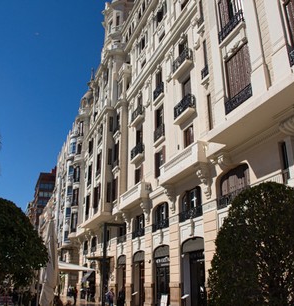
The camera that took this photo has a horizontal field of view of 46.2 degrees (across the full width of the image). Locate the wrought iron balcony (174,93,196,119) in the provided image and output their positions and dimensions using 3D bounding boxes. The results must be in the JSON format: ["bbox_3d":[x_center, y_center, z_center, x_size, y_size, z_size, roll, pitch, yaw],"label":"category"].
[{"bbox_3d":[2.526,-2.983,23.113,0.551,1.007,2.067,9,-24,-21],"label":"wrought iron balcony"}]

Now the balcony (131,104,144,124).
[{"bbox_3d":[-0.783,-3.506,31.651,0.551,1.060,2.120,9,-24,-21],"label":"balcony"}]

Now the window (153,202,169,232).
[{"bbox_3d":[1.026,4.707,25.109,0.280,1.806,2.646,9,-23,-21],"label":"window"}]

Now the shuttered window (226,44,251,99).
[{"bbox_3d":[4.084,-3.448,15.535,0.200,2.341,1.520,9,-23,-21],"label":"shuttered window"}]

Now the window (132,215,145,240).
[{"bbox_3d":[-0.640,6.181,28.819,0.280,1.806,2.646,9,-23,-21],"label":"window"}]

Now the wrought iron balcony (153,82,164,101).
[{"bbox_3d":[1.091,-4.935,28.141,0.320,1.000,1.750,9,-23,-21],"label":"wrought iron balcony"}]

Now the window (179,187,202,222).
[{"bbox_3d":[2.700,3.225,21.381,0.280,1.806,2.646,9,-23,-21],"label":"window"}]

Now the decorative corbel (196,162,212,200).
[{"bbox_3d":[3.227,1.604,19.605,0.560,2.100,0.420,9,-23,-21],"label":"decorative corbel"}]

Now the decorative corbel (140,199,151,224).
[{"bbox_3d":[-0.159,4.468,26.629,0.721,2.014,0.636,9,-24,-21],"label":"decorative corbel"}]

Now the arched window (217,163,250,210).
[{"bbox_3d":[4.445,1.740,17.539,0.297,1.791,2.851,9,-24,-21],"label":"arched window"}]

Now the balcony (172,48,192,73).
[{"bbox_3d":[2.516,-6.389,24.515,0.551,1.060,2.014,9,-24,-21],"label":"balcony"}]

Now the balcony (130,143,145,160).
[{"bbox_3d":[-0.772,-0.075,30.239,0.551,0.954,2.067,9,-24,-21],"label":"balcony"}]

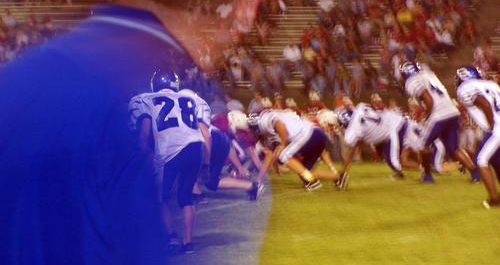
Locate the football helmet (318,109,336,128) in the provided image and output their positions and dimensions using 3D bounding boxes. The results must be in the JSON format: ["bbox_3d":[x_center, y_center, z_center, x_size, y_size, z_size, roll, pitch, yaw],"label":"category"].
[{"bbox_3d":[1.094,-0.200,28.700,0.300,0.250,0.240,20,8,20],"label":"football helmet"}]

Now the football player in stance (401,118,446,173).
[{"bbox_3d":[2.605,0.193,29.800,1.050,0.880,0.750,1,2,24],"label":"football player in stance"}]

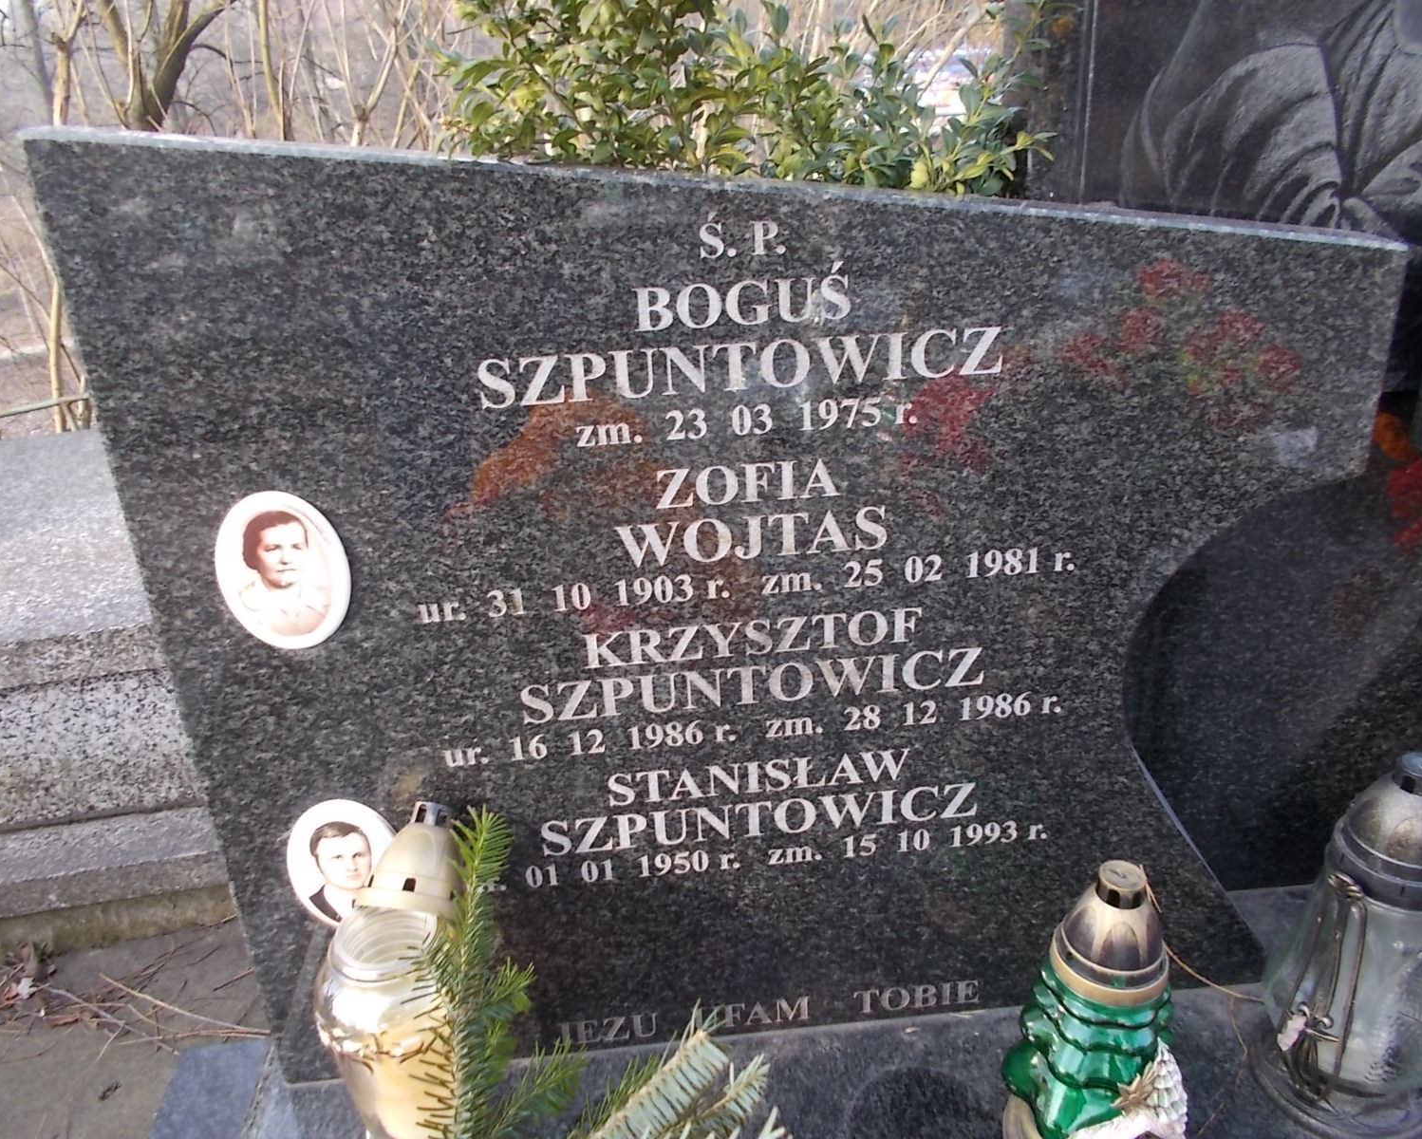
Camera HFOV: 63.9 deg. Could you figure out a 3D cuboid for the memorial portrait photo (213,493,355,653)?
[{"bbox_3d":[-0.301,0.003,0.803,0.090,0.120,0.010,-4,24,-3],"label":"memorial portrait photo"}]

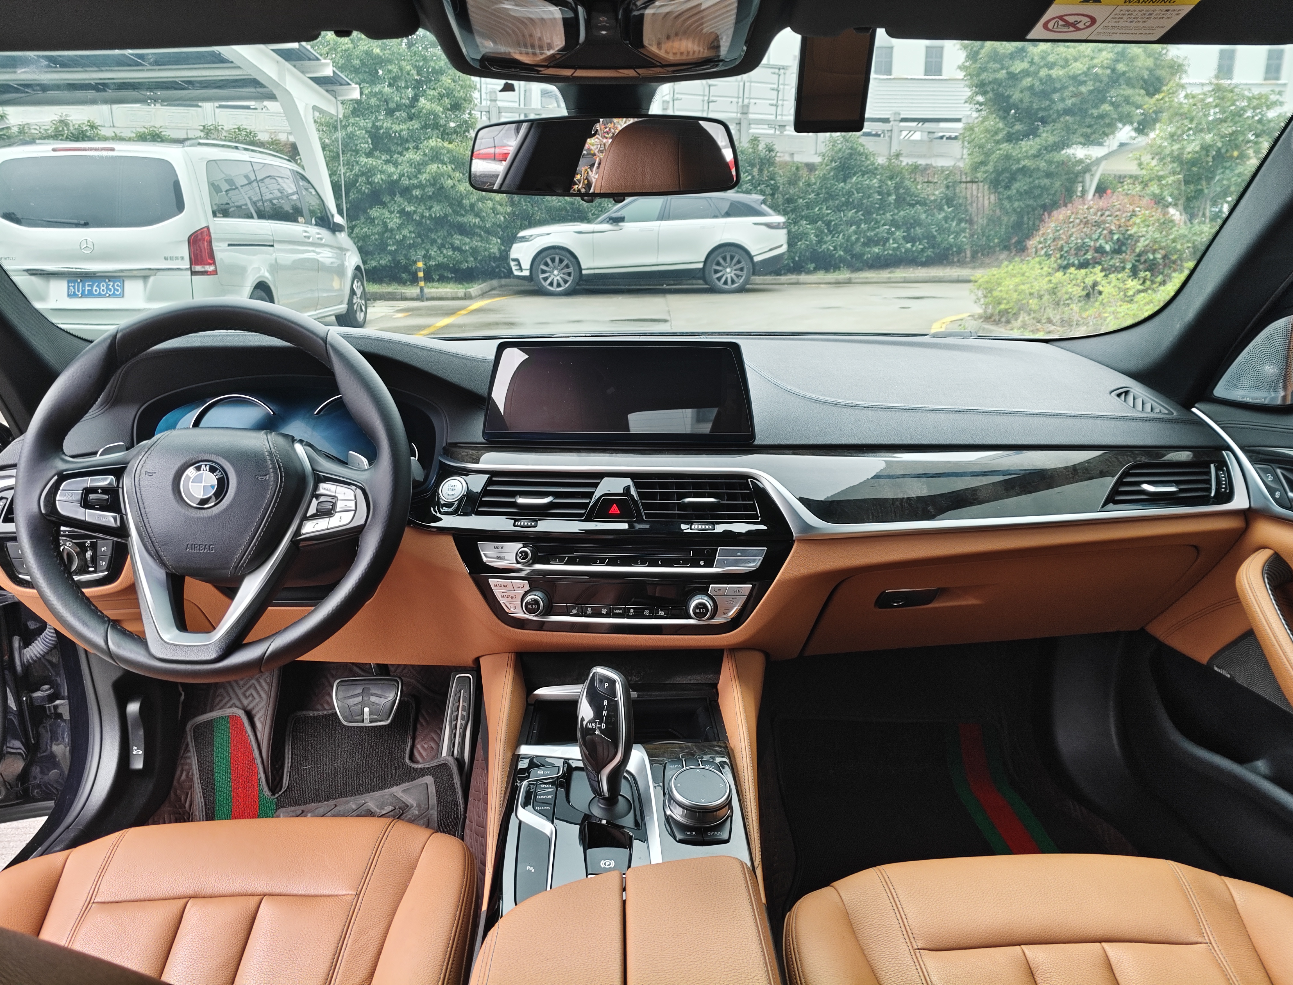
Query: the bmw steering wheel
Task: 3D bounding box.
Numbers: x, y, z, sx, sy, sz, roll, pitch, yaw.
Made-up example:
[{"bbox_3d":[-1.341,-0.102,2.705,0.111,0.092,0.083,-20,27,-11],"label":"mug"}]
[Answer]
[{"bbox_3d":[-0.420,-0.005,0.975,0.376,0.374,0.110,-1,-7,-3],"label":"bmw steering wheel"}]

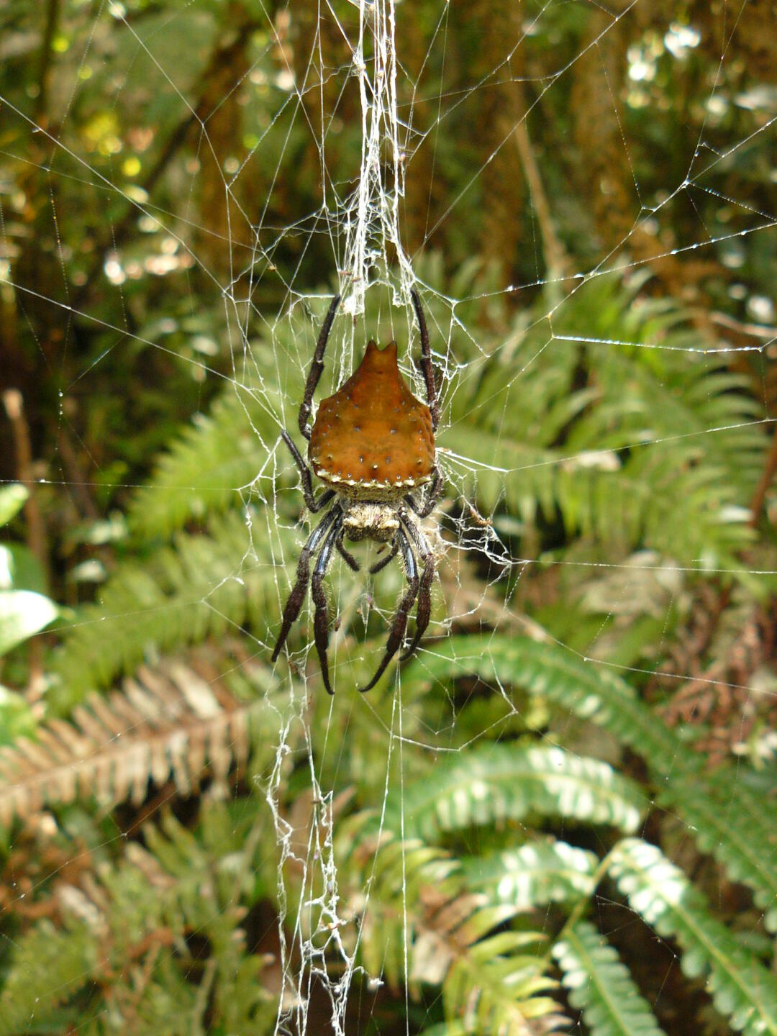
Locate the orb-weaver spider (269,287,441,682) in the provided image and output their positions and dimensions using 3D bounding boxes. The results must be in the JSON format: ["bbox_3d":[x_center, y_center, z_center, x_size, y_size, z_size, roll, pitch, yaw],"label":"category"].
[{"bbox_3d":[-0.004,-0.004,0.140,0.022,0.053,0.017,2,0,0],"label":"orb-weaver spider"}]

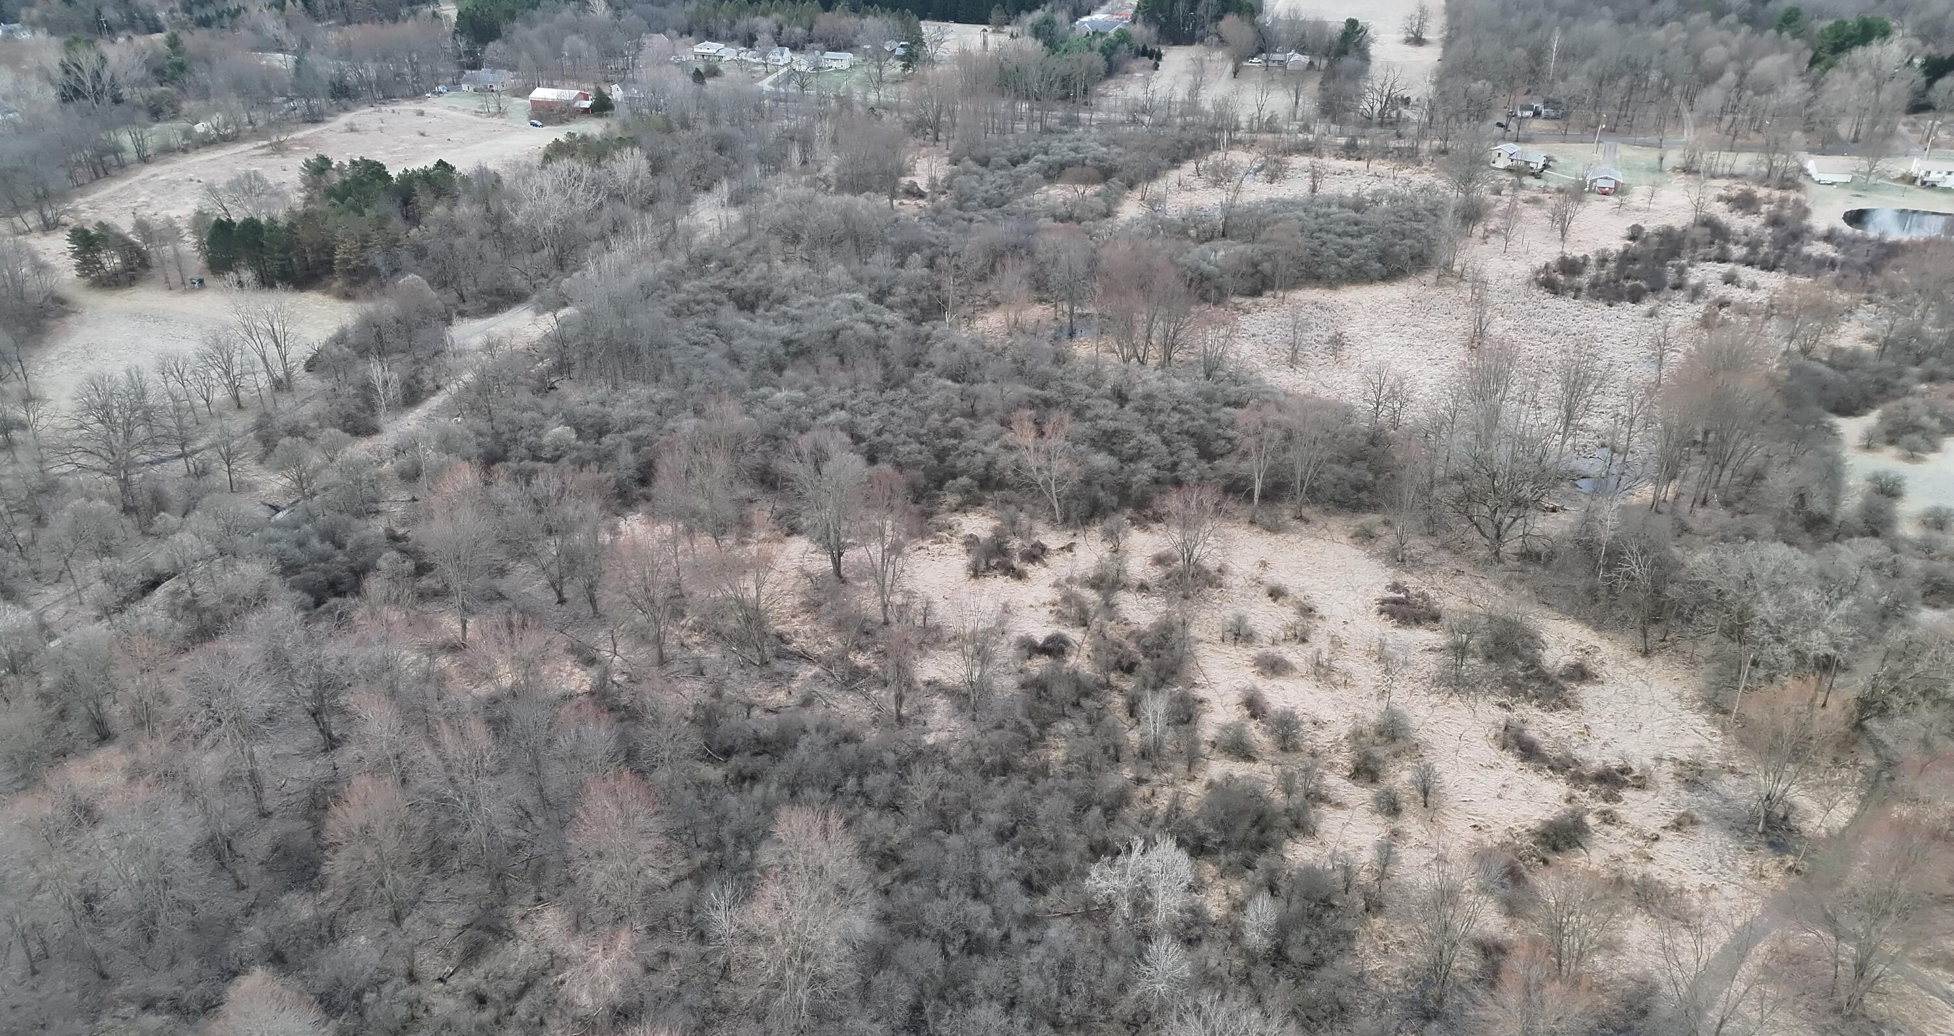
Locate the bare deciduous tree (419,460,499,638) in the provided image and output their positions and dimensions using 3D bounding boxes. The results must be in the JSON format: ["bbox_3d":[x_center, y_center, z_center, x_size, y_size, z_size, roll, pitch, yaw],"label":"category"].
[{"bbox_3d":[-67.200,5.150,177.520,9.570,26.870,9.380,0,29,0],"label":"bare deciduous tree"}]

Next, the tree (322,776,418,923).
[{"bbox_3d":[-59.610,33.350,134.470,8.390,19.280,8.230,0,29,0],"label":"tree"}]

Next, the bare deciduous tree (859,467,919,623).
[{"bbox_3d":[-11.820,4.030,182.480,8.320,24.010,8.160,0,29,0],"label":"bare deciduous tree"}]

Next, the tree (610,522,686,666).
[{"bbox_3d":[-44.768,10.739,185.893,10.001,22.454,10.001,0,29,0],"label":"tree"}]

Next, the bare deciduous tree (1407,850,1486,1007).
[{"bbox_3d":[43.060,38.360,124.950,6.810,19.750,6.680,0,29,0],"label":"bare deciduous tree"}]

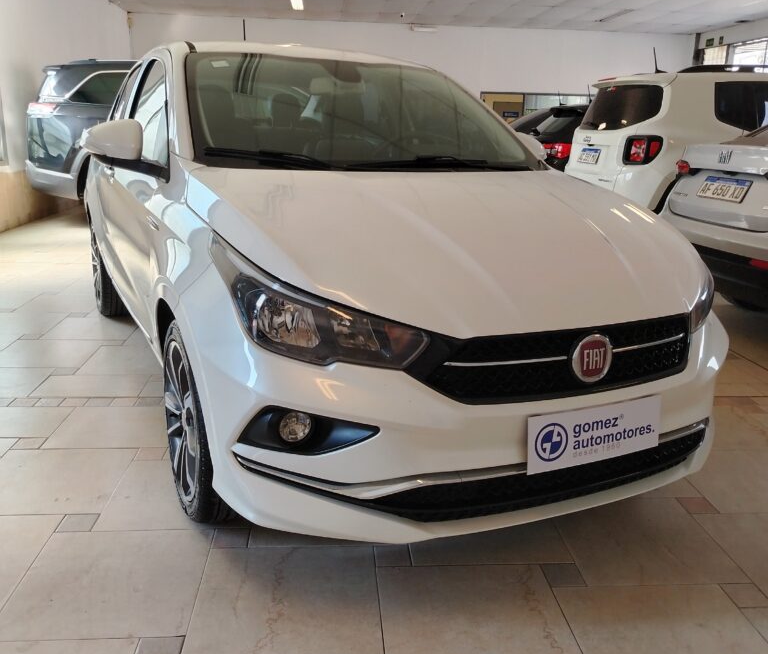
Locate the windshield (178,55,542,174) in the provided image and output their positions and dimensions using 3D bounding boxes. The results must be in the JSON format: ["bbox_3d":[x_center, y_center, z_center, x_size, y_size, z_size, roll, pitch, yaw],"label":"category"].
[{"bbox_3d":[-0.073,-0.815,2.692,1.400,0.170,0.960,-6,45,-25],"label":"windshield"}]

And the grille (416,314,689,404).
[{"bbox_3d":[0.477,0.065,1.723,0.830,0.165,0.170,-6,17,-25],"label":"grille"}]

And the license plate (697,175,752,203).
[{"bbox_3d":[1.950,-0.790,4.080,0.015,0.130,0.400,22,10,-16],"label":"license plate"}]

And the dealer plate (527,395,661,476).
[{"bbox_3d":[0.504,0.251,1.671,0.400,0.130,0.012,-6,11,-25],"label":"dealer plate"}]

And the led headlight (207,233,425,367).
[{"bbox_3d":[-0.185,-0.072,1.740,0.375,0.250,0.580,-6,17,-25],"label":"led headlight"}]

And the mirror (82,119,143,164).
[{"bbox_3d":[-0.927,-0.636,2.437,0.205,0.150,0.150,-6,17,-25],"label":"mirror"}]

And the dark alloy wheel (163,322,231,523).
[{"bbox_3d":[-0.515,0.271,2.128,0.205,0.615,0.615,-5,17,-24],"label":"dark alloy wheel"}]

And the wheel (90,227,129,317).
[{"bbox_3d":[-1.627,-0.379,4.296,0.205,0.615,0.615,-6,17,-25],"label":"wheel"}]

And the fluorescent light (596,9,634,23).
[{"bbox_3d":[3.569,-4.854,11.061,0.160,0.070,1.220,0,16,-5],"label":"fluorescent light"}]

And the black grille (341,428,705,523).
[{"bbox_3d":[0.468,0.358,1.800,1.180,0.135,0.190,-6,17,-25],"label":"black grille"}]

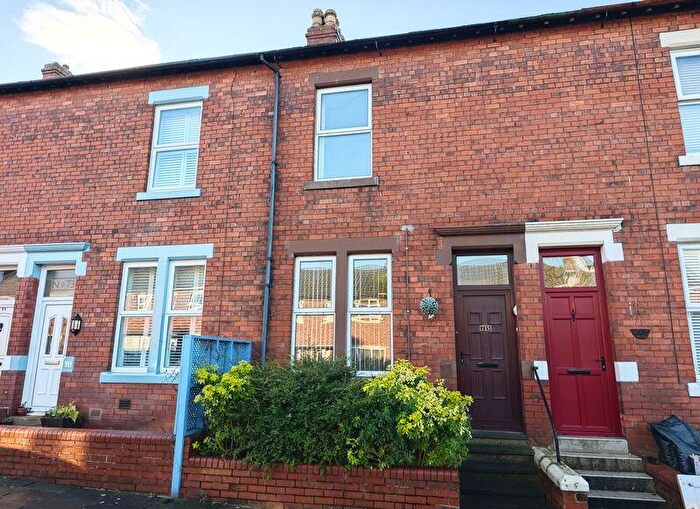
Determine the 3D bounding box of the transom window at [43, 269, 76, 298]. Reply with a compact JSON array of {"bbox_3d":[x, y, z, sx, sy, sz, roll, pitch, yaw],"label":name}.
[{"bbox_3d":[-5.558,0.556,8.920,0.760,0.566,0.070,-2,-13,11],"label":"transom window"}]

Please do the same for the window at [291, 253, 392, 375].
[{"bbox_3d":[-0.118,0.975,7.631,1.652,1.943,0.120,-2,-13,11],"label":"window"}]

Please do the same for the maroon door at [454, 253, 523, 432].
[{"bbox_3d":[2.052,1.245,7.023,0.907,2.682,0.100,-2,-12,11],"label":"maroon door"}]

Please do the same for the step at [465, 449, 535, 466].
[{"bbox_3d":[2.008,2.782,6.468,0.975,0.170,0.330,-2,-13,11],"label":"step"}]

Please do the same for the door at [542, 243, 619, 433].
[{"bbox_3d":[3.271,1.210,6.787,0.871,2.711,0.100,-2,-12,11],"label":"door"}]

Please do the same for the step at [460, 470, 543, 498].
[{"bbox_3d":[1.885,2.885,5.837,0.975,0.190,0.400,-2,-13,11],"label":"step"}]

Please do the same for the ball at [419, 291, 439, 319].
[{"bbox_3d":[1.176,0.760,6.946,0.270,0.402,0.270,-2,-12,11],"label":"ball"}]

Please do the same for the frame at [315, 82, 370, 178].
[{"bbox_3d":[-0.095,-2.122,8.120,1.036,1.743,0.100,-2,-12,11],"label":"frame"}]

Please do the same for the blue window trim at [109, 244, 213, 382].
[{"bbox_3d":[-3.340,1.016,8.131,1.966,2.400,0.150,-2,-13,12],"label":"blue window trim"}]

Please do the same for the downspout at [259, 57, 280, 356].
[{"bbox_3d":[-1.489,-0.577,7.930,0.328,6.300,0.270,-2,-13,12],"label":"downspout"}]

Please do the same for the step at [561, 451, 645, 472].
[{"bbox_3d":[3.293,2.770,6.223,1.030,0.170,0.310,-2,-13,11],"label":"step"}]

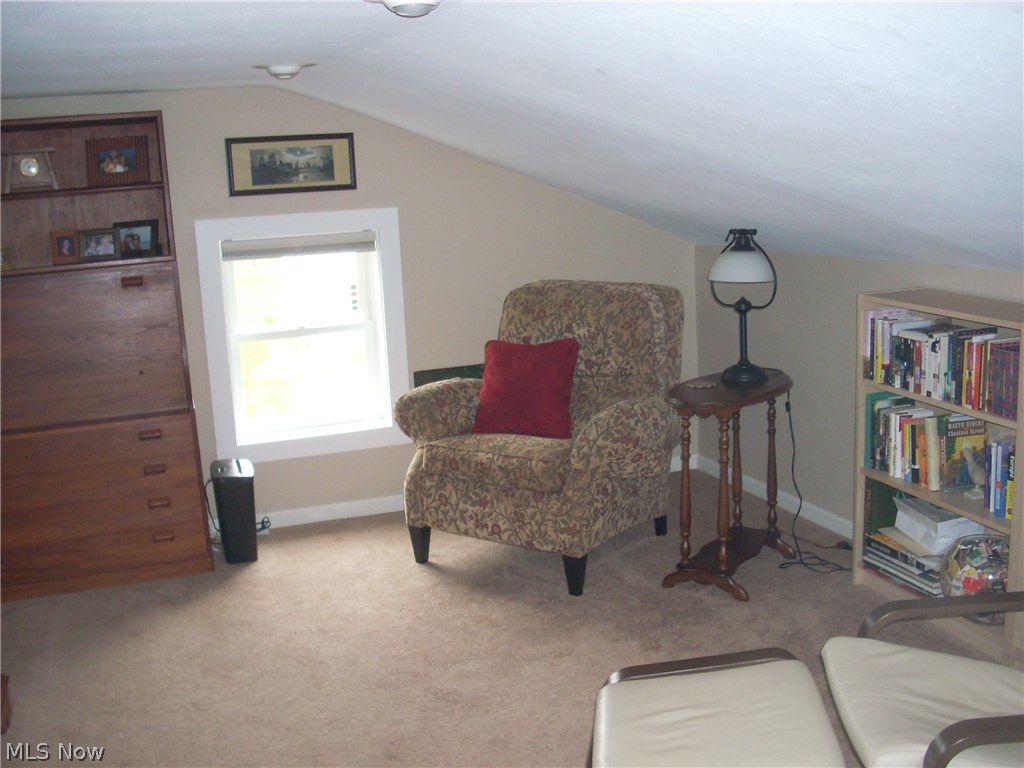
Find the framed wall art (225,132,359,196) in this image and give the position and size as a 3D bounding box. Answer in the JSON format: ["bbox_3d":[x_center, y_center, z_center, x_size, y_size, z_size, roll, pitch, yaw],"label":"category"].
[{"bbox_3d":[-0.925,-0.924,4.614,0.532,0.235,0.026,-7,12,-19],"label":"framed wall art"}]

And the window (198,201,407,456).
[{"bbox_3d":[-0.893,-0.215,4.769,0.858,1.040,0.094,-7,12,-19],"label":"window"}]

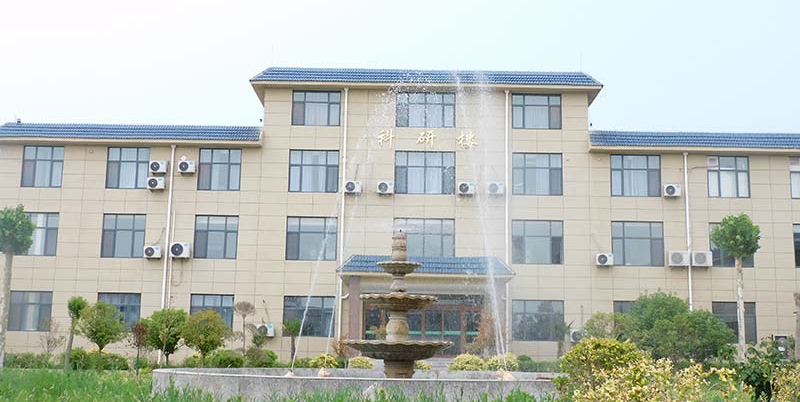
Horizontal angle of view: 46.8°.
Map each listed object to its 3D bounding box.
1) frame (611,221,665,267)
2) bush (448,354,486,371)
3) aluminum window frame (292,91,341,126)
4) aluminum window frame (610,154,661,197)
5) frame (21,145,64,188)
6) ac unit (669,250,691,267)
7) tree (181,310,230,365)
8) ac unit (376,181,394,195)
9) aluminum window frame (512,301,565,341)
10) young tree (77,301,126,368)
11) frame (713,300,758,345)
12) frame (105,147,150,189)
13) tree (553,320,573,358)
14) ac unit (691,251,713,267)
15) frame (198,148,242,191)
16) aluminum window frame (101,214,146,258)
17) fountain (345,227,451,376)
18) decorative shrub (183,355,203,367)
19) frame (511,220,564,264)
[{"bbox_3d":[11.342,2.037,44.098,2.428,2.101,0.110,1,-9,1],"label":"frame"},{"bbox_3d":[2.511,6.186,34.415,1.416,0.981,1.400,1,-10,1],"label":"bush"},{"bbox_3d":[-4.110,-4.546,45.529,2.402,1.764,0.120,1,-10,1],"label":"aluminum window frame"},{"bbox_3d":[11.788,-1.239,46.196,2.489,2.096,0.100,1,-10,1],"label":"aluminum window frame"},{"bbox_3d":[-17.828,-1.698,46.154,2.026,2.078,0.120,1,-9,1],"label":"frame"},{"bbox_3d":[13.336,2.755,44.027,0.940,0.690,0.360,1,-10,1],"label":"ac unit"},{"bbox_3d":[-7.986,5.748,37.702,1.765,2.589,1.750,1,-10,1],"label":"tree"},{"bbox_3d":[-0.701,-0.650,44.861,0.810,0.570,0.300,1,-10,1],"label":"ac unit"},{"bbox_3d":[6.757,5.857,45.073,2.527,1.951,0.100,1,-10,1],"label":"aluminum window frame"},{"bbox_3d":[-11.439,5.124,35.267,1.690,2.531,1.690,1,-9,1],"label":"young tree"},{"bbox_3d":[15.756,5.758,43.519,2.050,1.936,0.120,1,-10,1],"label":"frame"},{"bbox_3d":[-13.420,-1.620,45.576,2.090,2.110,0.100,1,-10,1],"label":"frame"},{"bbox_3d":[7.116,6.327,40.409,1.000,2.364,1.000,1,-9,1],"label":"tree"},{"bbox_3d":[14.249,2.750,43.663,0.930,0.670,0.340,1,-9,1],"label":"ac unit"},{"bbox_3d":[-8.977,-1.561,46.031,2.106,2.078,0.120,1,-9,1],"label":"frame"},{"bbox_3d":[-13.286,1.691,44.568,2.108,2.108,0.120,1,-10,1],"label":"aluminum window frame"},{"bbox_3d":[-0.041,2.073,17.909,2.094,3.069,2.100,1,-10,1],"label":"fountain"},{"bbox_3d":[-8.972,6.988,40.065,0.914,0.576,0.914,1,-10,1],"label":"decorative shrub"},{"bbox_3d":[6.835,2.062,45.722,2.526,2.169,0.100,1,-10,1],"label":"frame"}]

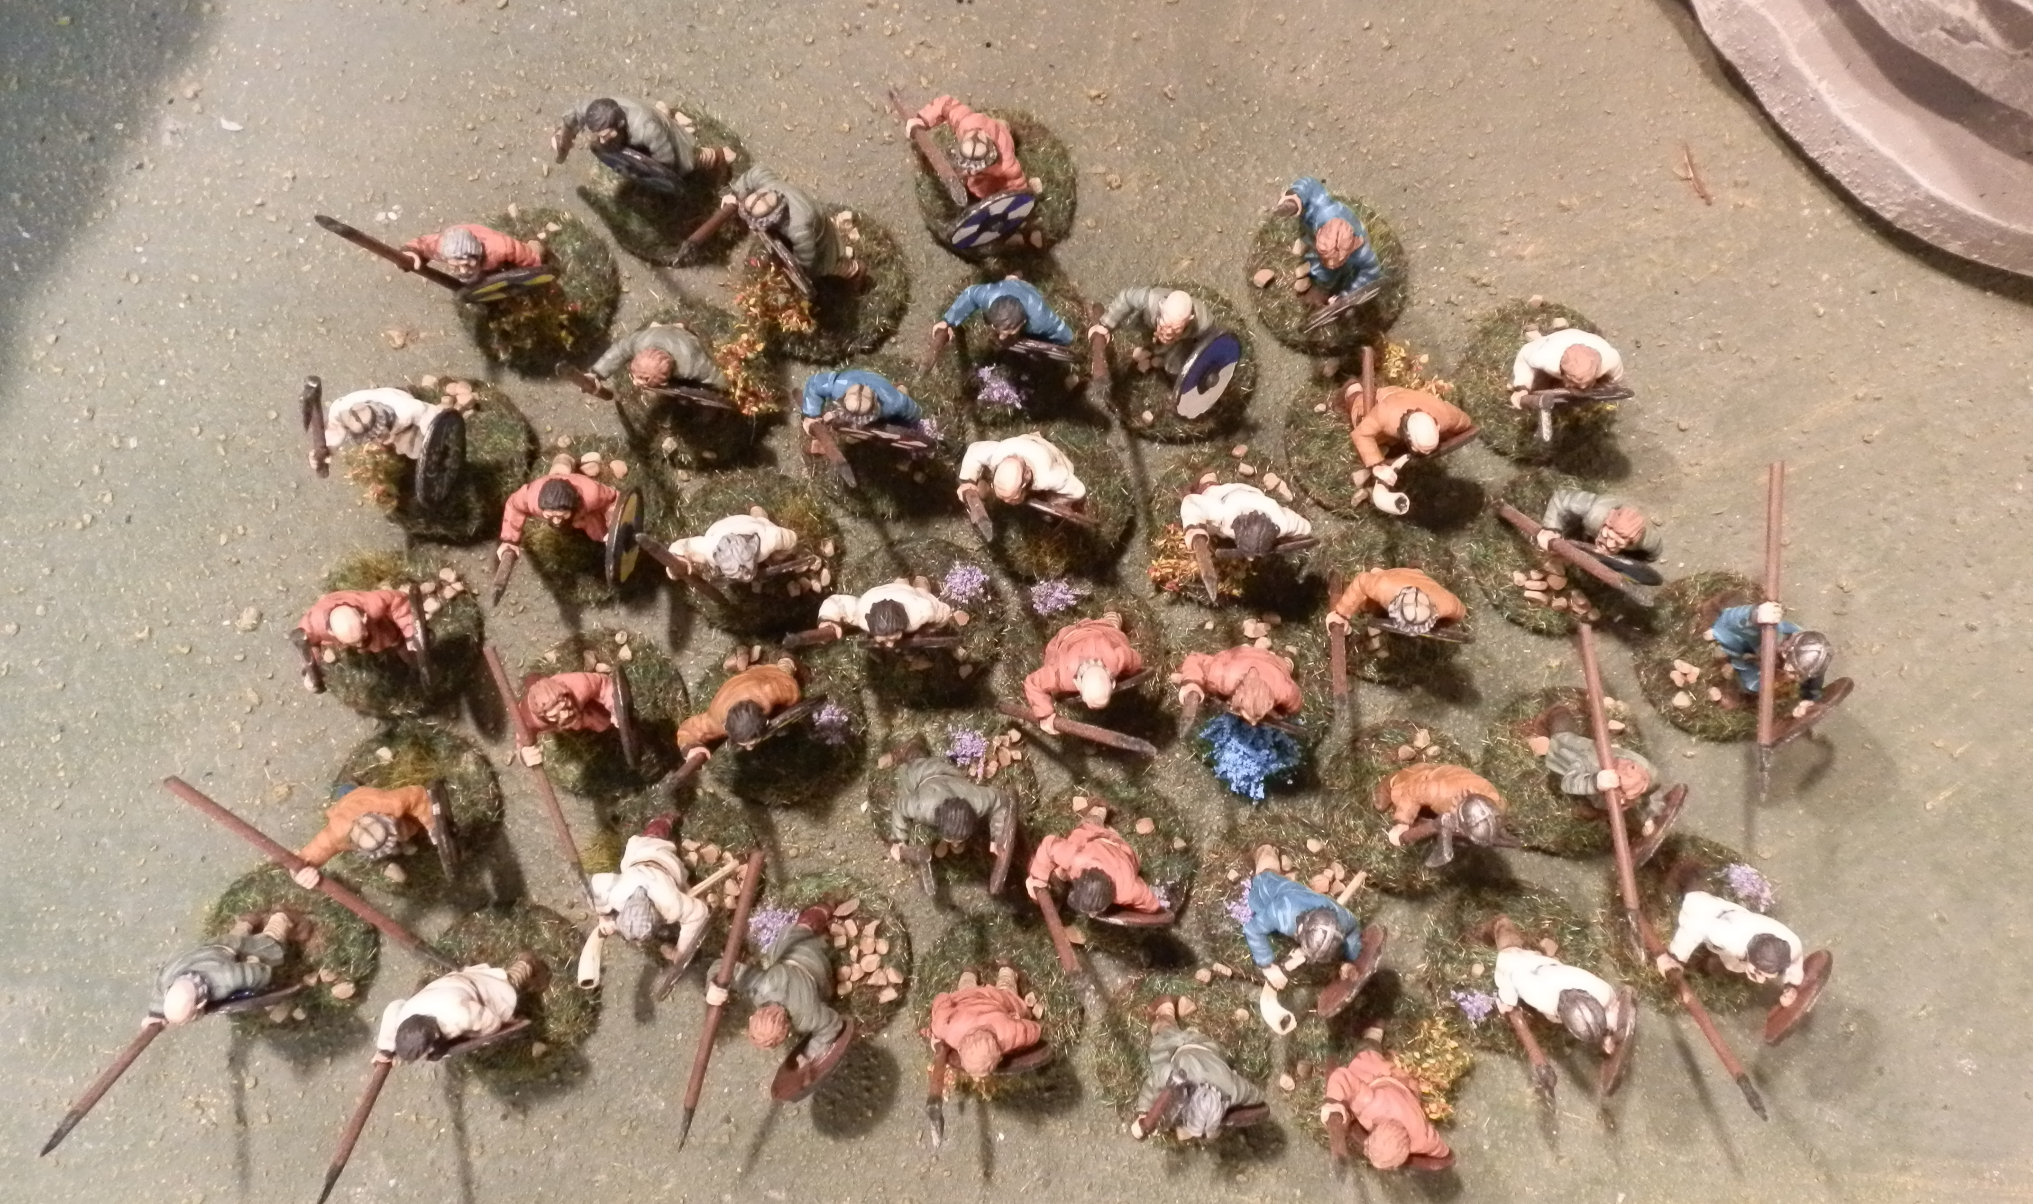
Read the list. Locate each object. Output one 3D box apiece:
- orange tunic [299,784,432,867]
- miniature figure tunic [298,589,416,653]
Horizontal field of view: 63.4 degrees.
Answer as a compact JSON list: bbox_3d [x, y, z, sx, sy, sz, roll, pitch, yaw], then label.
[{"bbox_3d":[-0.091,0.031,0.234,0.017,0.015,0.010,-13,84,-1],"label":"orange tunic"},{"bbox_3d":[-0.093,0.003,0.236,0.016,0.015,0.009,-5,84,-1],"label":"miniature figure tunic"}]

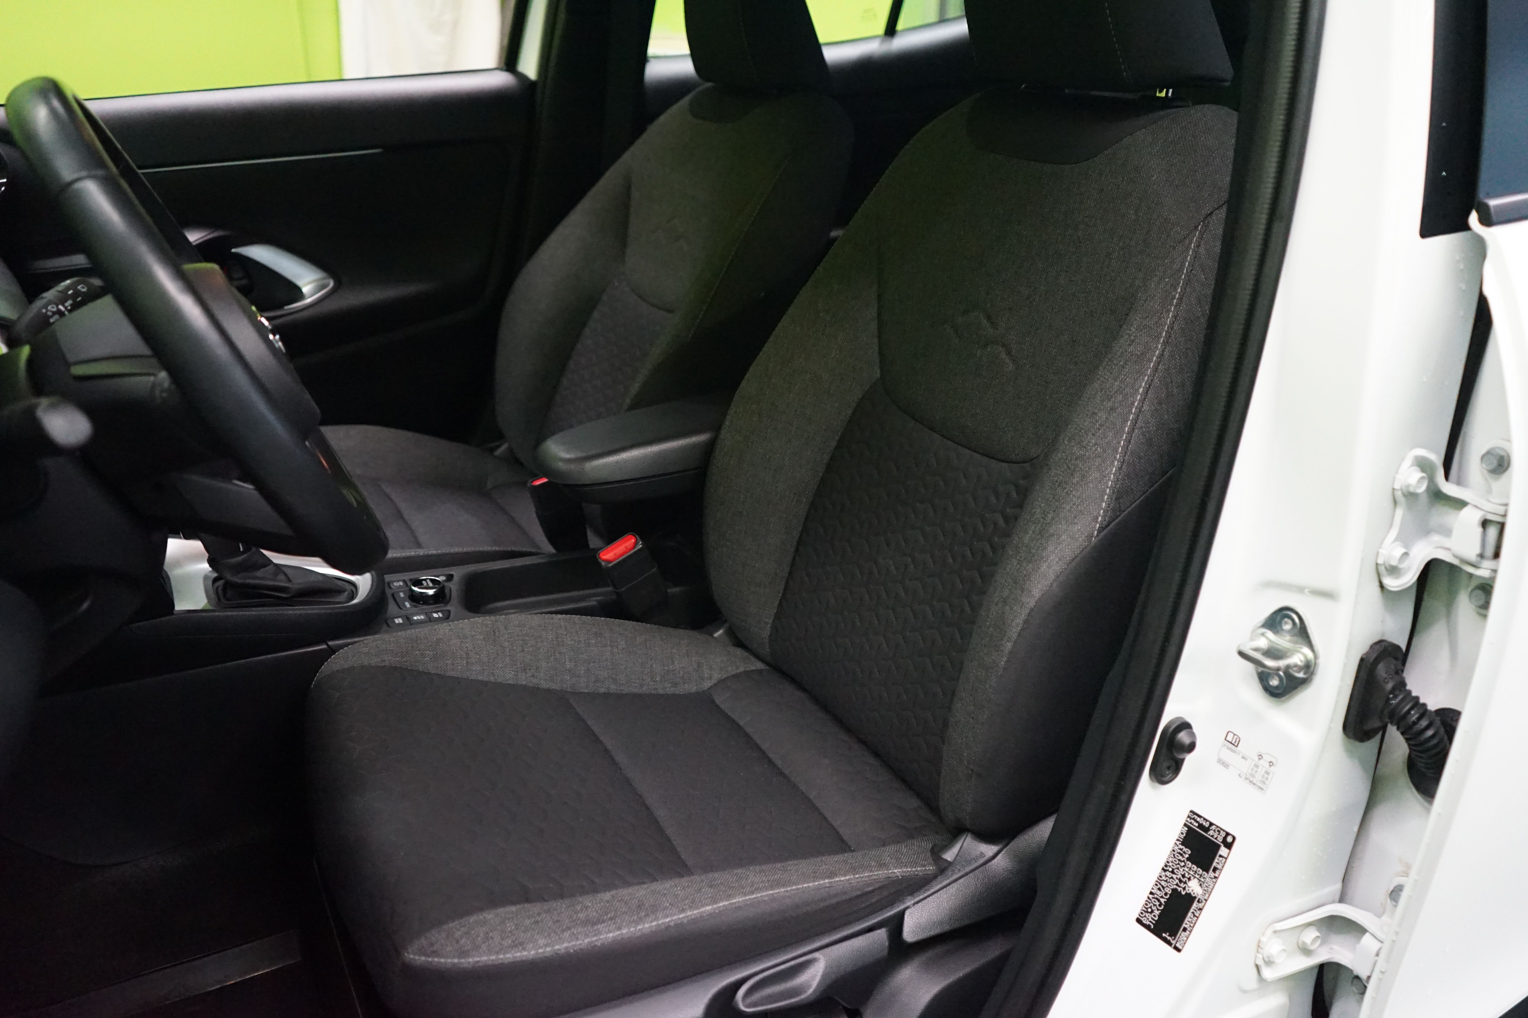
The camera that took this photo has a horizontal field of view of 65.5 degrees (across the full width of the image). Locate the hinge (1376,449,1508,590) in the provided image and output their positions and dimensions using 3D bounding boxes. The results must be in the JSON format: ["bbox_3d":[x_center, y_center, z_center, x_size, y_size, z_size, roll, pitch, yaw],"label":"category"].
[{"bbox_3d":[0.439,0.008,0.764,0.062,0.095,0.060,-11,24,-24],"label":"hinge"}]

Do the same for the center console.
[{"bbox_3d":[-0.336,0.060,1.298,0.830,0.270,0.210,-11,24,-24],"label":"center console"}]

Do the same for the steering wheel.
[{"bbox_3d":[-0.371,-0.107,0.787,0.100,0.370,0.370,-34,32,-12],"label":"steering wheel"}]

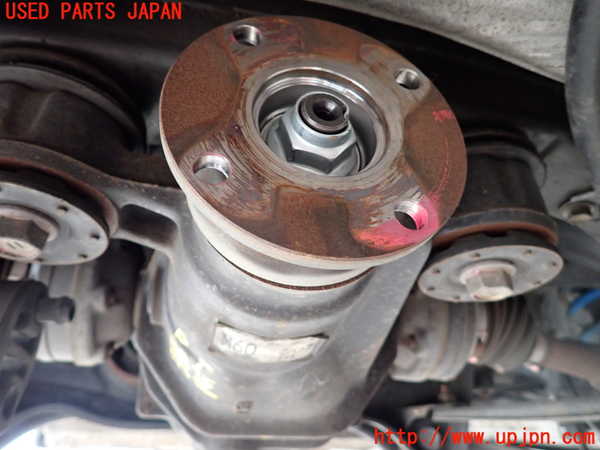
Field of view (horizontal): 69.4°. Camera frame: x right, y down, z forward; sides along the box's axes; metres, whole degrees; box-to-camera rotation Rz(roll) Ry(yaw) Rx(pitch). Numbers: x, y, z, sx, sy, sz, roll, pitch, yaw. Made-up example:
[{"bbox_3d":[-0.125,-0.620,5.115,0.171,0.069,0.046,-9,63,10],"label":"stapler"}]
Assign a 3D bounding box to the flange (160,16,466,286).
[{"bbox_3d":[0.004,-0.028,0.175,0.112,0.112,0.045,7,-31,-11],"label":"flange"}]

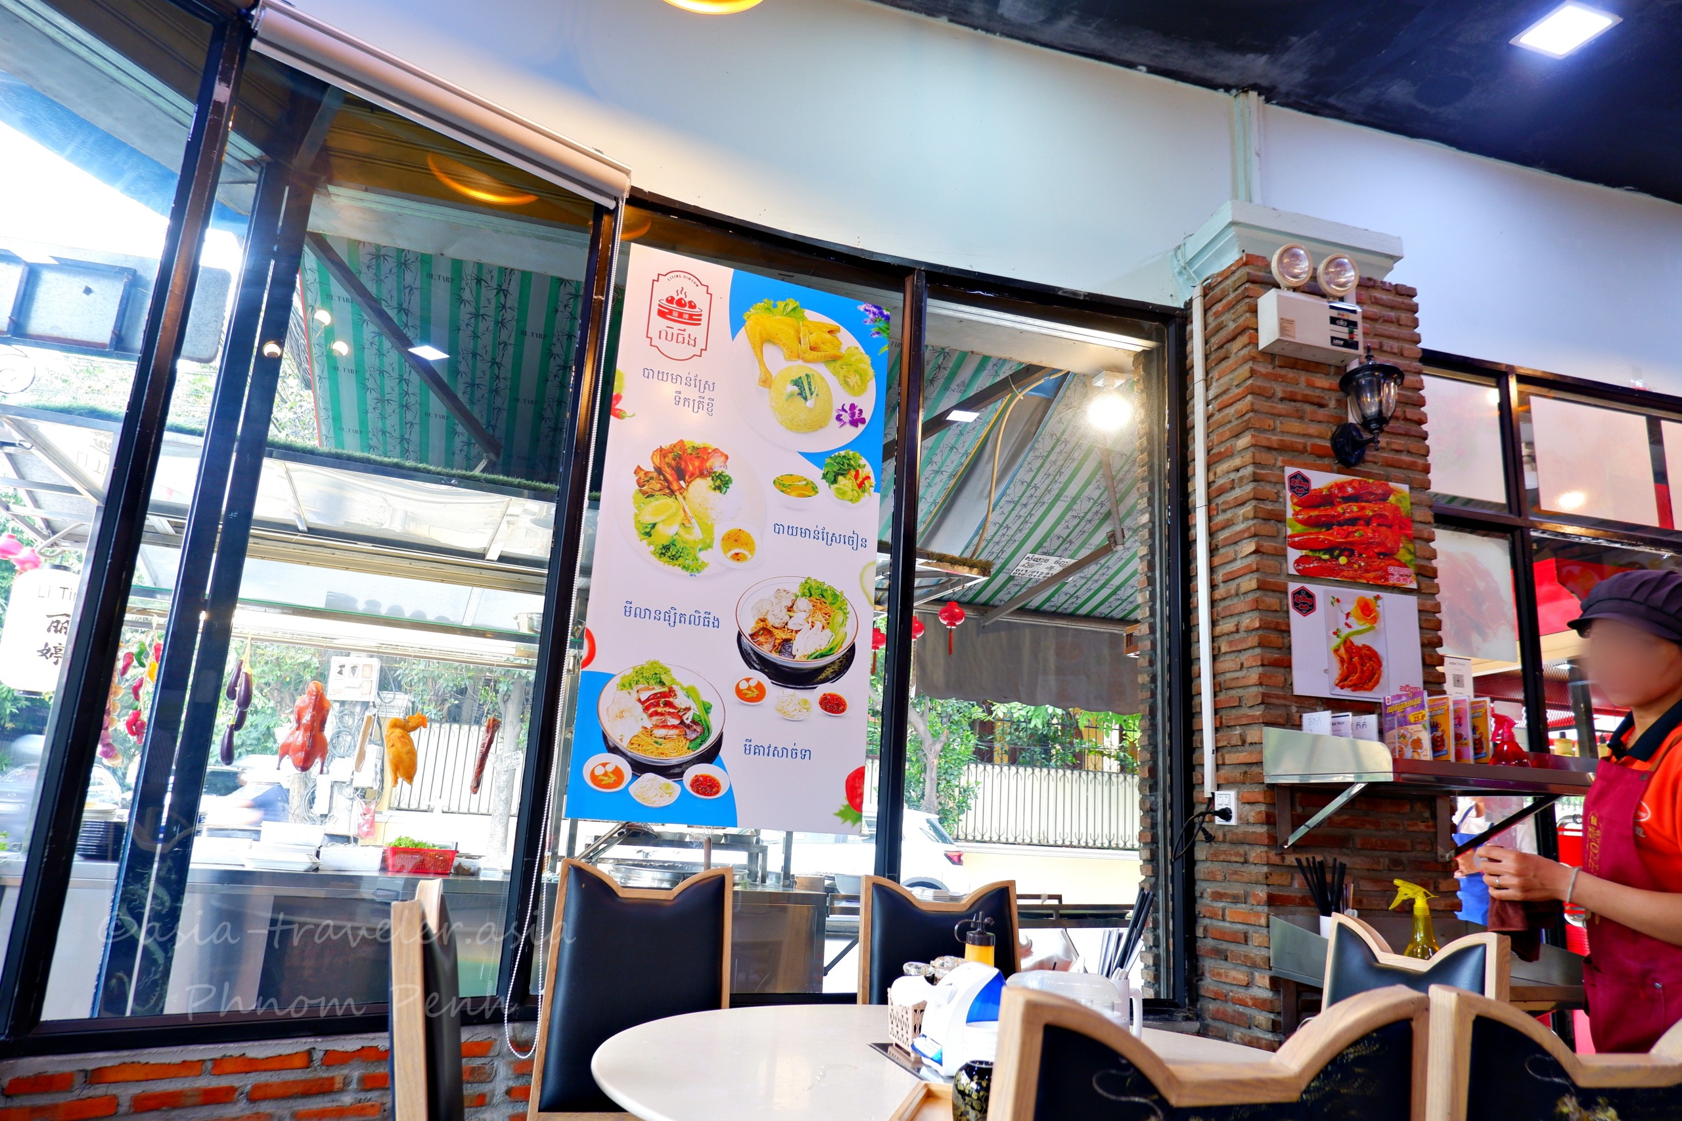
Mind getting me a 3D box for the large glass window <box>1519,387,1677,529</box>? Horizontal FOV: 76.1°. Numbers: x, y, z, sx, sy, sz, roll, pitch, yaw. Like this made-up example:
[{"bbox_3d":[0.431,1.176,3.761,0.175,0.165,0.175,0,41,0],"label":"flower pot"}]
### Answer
[{"bbox_3d":[2.563,-0.328,3.582,0.680,0.489,0.050,6,-14,-12],"label":"large glass window"}]

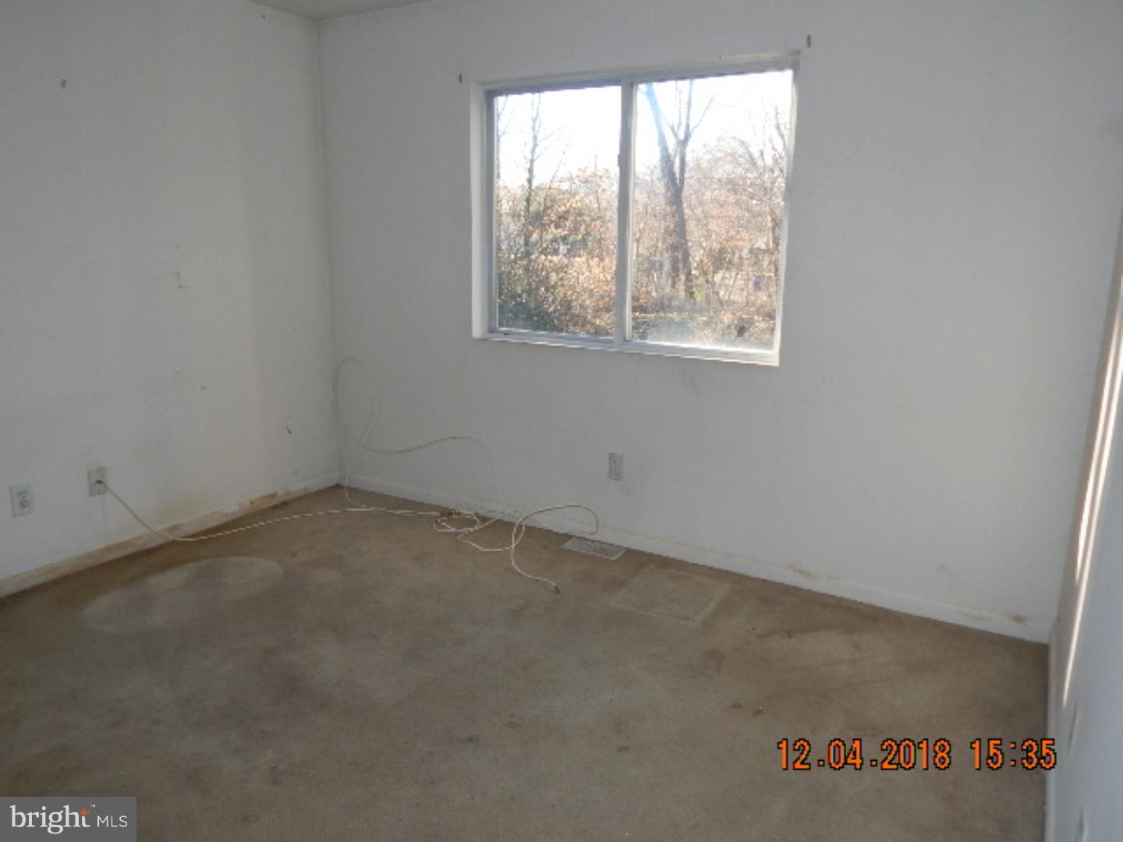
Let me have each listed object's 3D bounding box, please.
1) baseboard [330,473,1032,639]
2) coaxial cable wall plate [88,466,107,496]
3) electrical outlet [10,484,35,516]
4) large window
[{"bbox_3d":[0.243,0.539,3.720,3.455,0.077,0.018,8,15,30],"label":"baseboard"},{"bbox_3d":[-1.923,0.249,3.367,0.010,0.117,0.073,8,15,30],"label":"coaxial cable wall plate"},{"bbox_3d":[-2.097,0.305,3.157,0.014,0.118,0.074,8,15,30],"label":"electrical outlet"},{"bbox_3d":[0.268,-0.888,3.497,1.477,1.148,0.099,8,15,30],"label":"large window"}]

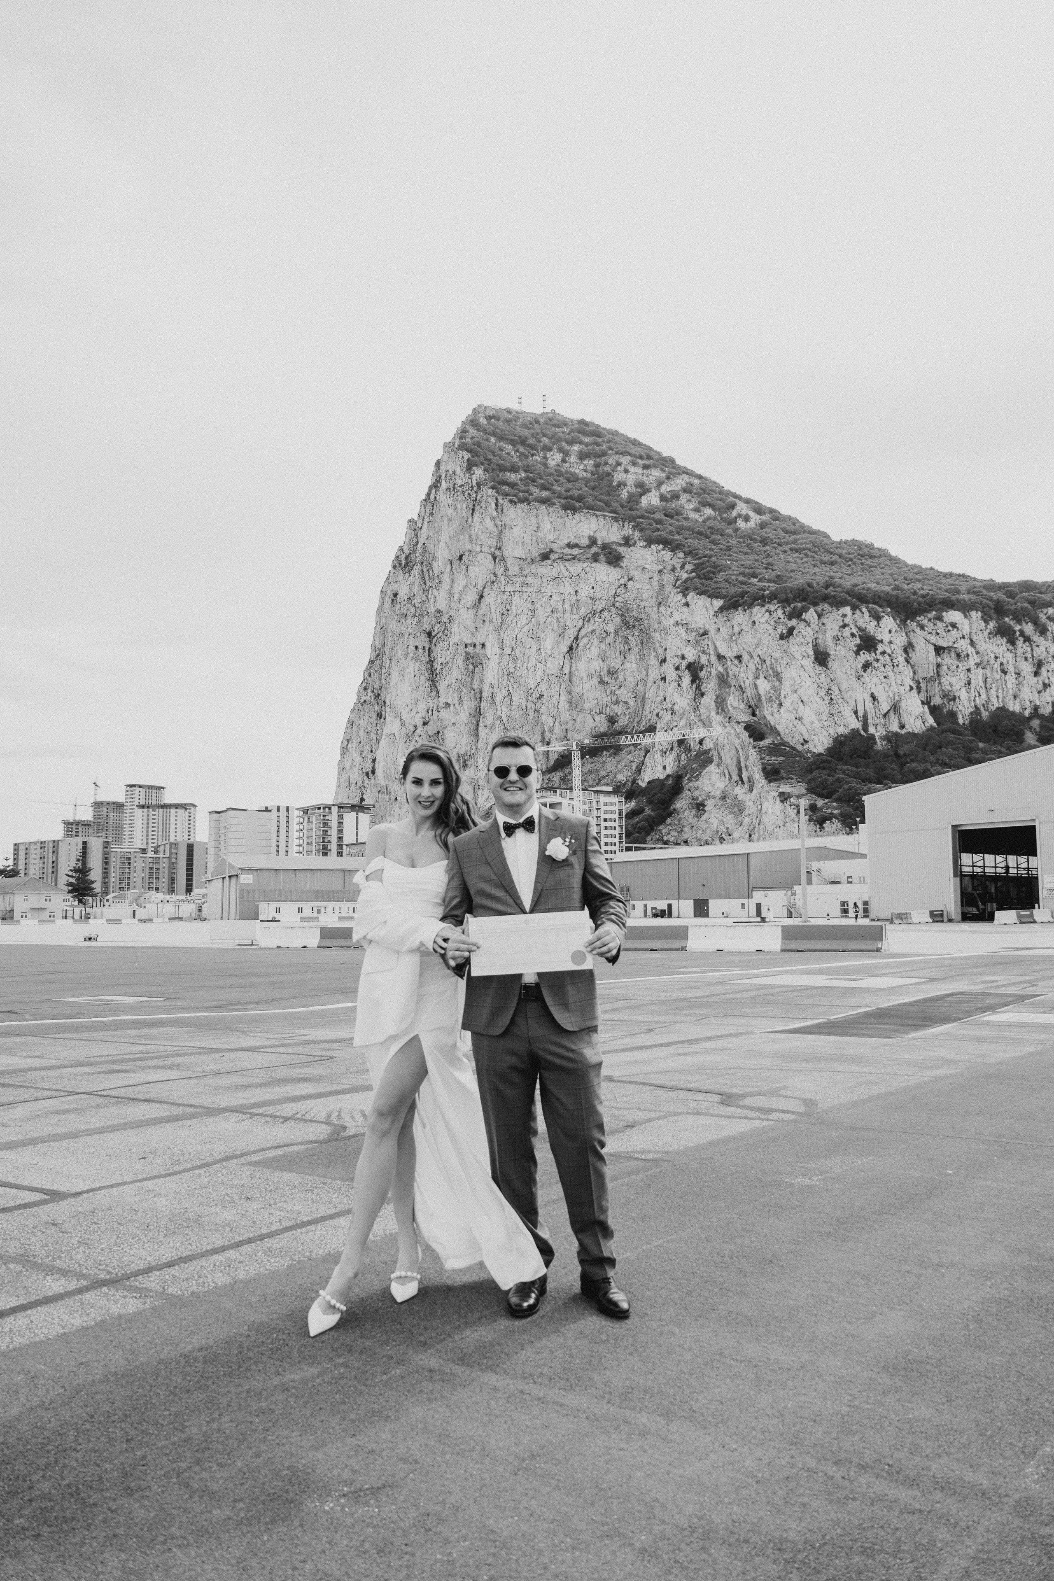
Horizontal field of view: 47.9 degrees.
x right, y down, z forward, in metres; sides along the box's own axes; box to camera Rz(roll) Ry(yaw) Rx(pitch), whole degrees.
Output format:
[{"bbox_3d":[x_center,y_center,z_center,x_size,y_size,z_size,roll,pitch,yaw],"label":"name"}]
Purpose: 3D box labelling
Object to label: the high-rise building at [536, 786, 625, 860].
[{"bbox_3d":[16.047,23.147,446.000,38.000,46.000,20.000,3,-6,-25],"label":"high-rise building"}]

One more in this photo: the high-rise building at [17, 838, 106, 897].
[{"bbox_3d":[-280.895,52.624,712.000,54.000,42.000,25.000,-4,-7,35],"label":"high-rise building"}]

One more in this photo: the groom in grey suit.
[{"bbox_3d":[0.019,0.710,3.778,0.610,1.820,0.460,0,-6,0],"label":"groom in grey suit"}]

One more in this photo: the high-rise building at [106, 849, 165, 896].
[{"bbox_3d":[-233.290,54.738,709.000,33.000,37.000,17.000,3,-7,-28],"label":"high-rise building"}]

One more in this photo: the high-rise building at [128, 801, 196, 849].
[{"bbox_3d":[-277.896,51.812,908.000,40.000,83.000,28.000,3,-7,-28],"label":"high-rise building"}]

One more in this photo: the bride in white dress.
[{"bbox_3d":[-0.303,0.732,3.836,0.710,1.790,0.600,-1,-6,6],"label":"bride in white dress"}]

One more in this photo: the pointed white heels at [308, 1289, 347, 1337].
[{"bbox_3d":[-0.580,1.544,3.563,0.090,0.120,0.240,-2,-6,22],"label":"pointed white heels"}]

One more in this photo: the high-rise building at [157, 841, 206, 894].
[{"bbox_3d":[-217.890,55.025,742.000,22.000,43.000,50.000,3,-7,-28],"label":"high-rise building"}]

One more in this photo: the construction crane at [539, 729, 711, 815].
[{"bbox_3d":[28.021,10.614,357.000,59.000,53.000,2.600,-4,-7,32],"label":"construction crane"}]

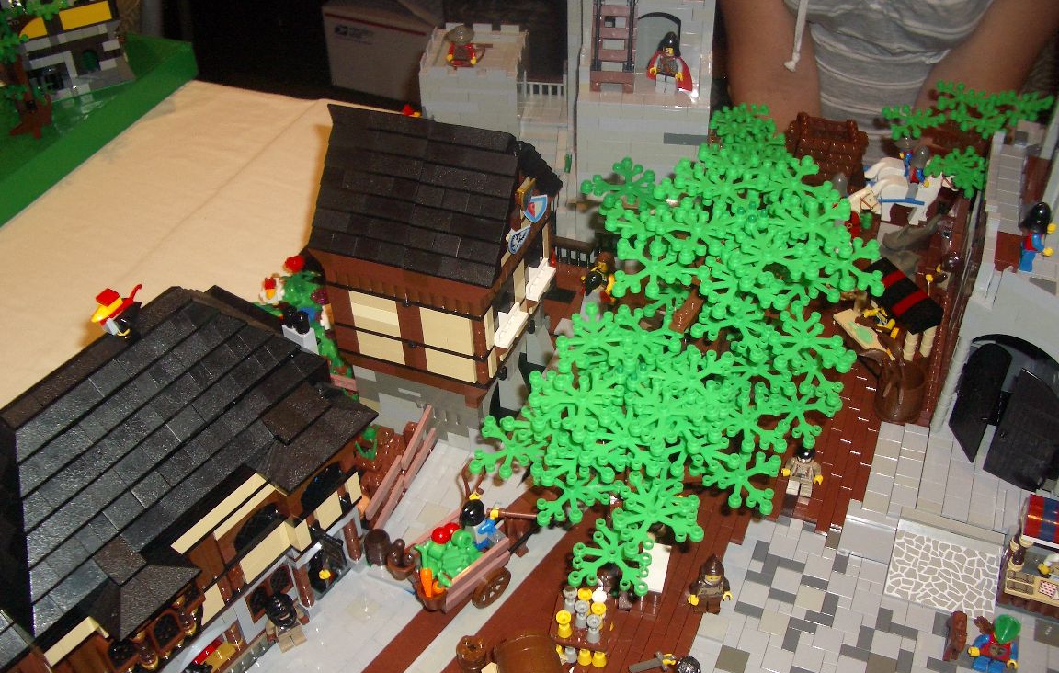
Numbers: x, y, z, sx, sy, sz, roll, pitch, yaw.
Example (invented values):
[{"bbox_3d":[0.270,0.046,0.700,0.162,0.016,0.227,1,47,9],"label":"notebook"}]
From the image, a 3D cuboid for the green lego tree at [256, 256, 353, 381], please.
[{"bbox_3d":[-0.148,-0.007,0.754,0.060,0.120,0.060,13,45,20],"label":"green lego tree"}]

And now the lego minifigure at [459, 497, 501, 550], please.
[{"bbox_3d":[-0.031,0.109,0.644,0.023,0.035,0.026,-34,49,-29],"label":"lego minifigure"}]

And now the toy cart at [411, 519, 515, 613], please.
[{"bbox_3d":[-0.042,0.138,0.657,0.047,0.039,0.058,28,52,32],"label":"toy cart"}]

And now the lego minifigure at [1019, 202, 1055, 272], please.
[{"bbox_3d":[0.299,-0.058,0.628,0.020,0.043,0.024,13,45,20],"label":"lego minifigure"}]

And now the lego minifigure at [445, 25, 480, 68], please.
[{"bbox_3d":[-0.054,-0.232,0.872,0.025,0.043,0.016,0,42,7],"label":"lego minifigure"}]

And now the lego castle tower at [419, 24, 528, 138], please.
[{"bbox_3d":[-0.041,-0.191,0.939,0.080,0.150,0.080,2,43,8],"label":"lego castle tower"}]

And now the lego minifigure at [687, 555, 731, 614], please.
[{"bbox_3d":[0.107,0.146,0.630,0.025,0.043,0.015,4,43,10],"label":"lego minifigure"}]

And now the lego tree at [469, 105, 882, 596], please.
[{"bbox_3d":[0.098,0.007,0.633,0.190,0.240,0.260,13,45,20],"label":"lego tree"}]

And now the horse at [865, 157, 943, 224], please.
[{"bbox_3d":[0.314,-0.113,0.882,0.064,0.042,0.019,13,45,20],"label":"horse"}]

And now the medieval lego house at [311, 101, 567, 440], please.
[{"bbox_3d":[-0.050,-0.036,0.671,0.122,0.236,0.100,13,45,20],"label":"medieval lego house"}]

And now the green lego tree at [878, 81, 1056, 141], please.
[{"bbox_3d":[0.348,-0.153,0.865,0.135,0.110,0.110,13,45,20],"label":"green lego tree"}]

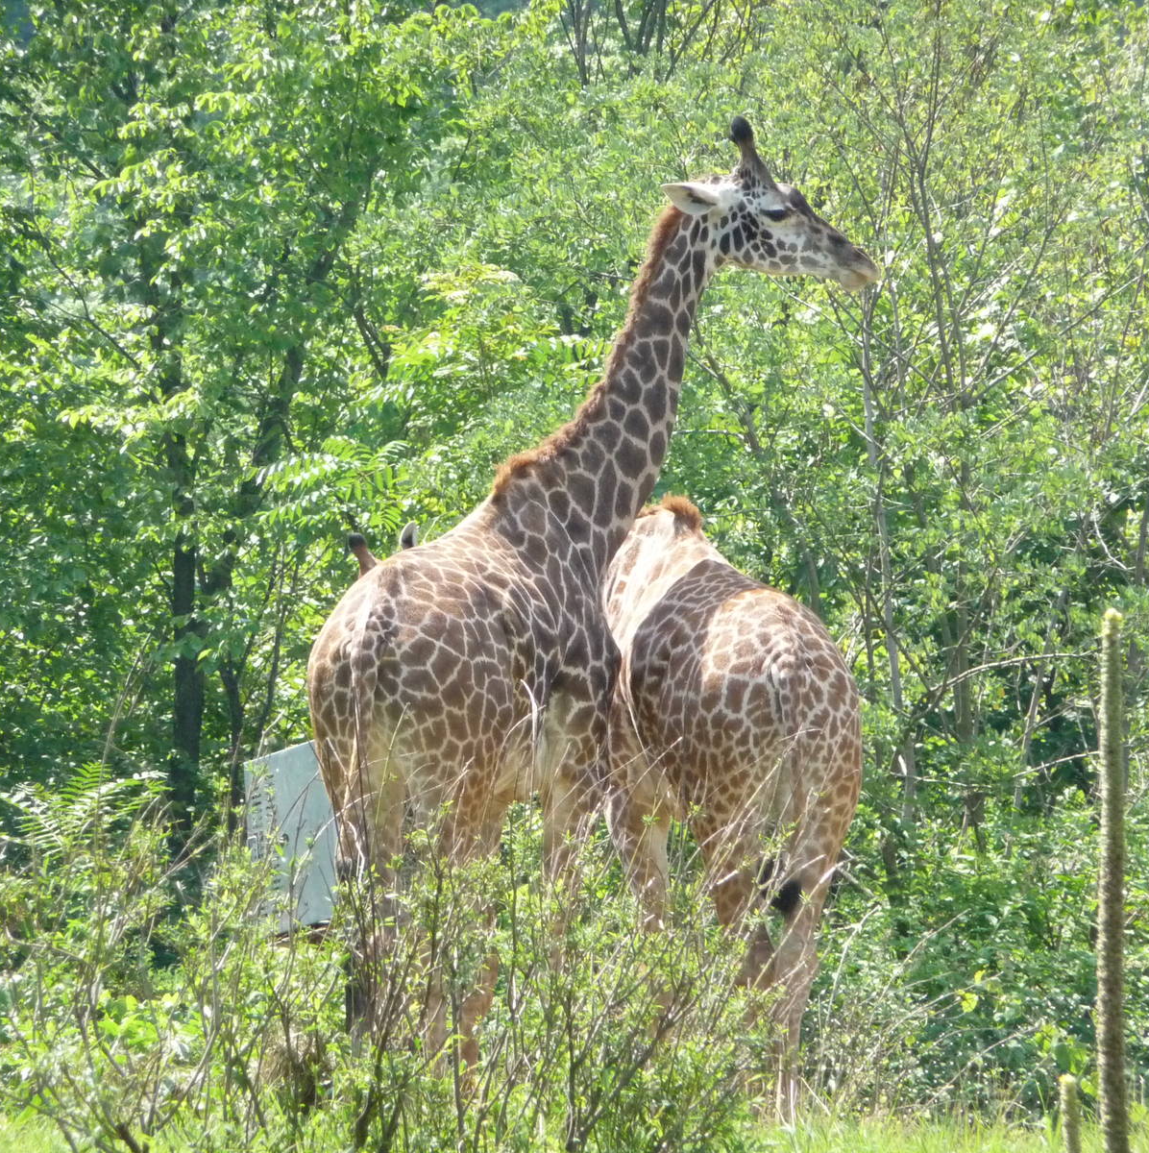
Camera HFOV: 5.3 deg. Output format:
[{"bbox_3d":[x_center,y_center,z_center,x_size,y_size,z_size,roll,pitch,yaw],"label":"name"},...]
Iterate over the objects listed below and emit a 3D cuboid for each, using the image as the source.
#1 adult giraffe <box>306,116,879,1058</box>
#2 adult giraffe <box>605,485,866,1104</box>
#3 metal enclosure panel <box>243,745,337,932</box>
[{"bbox_3d":[0.057,0.089,47.300,2.250,3.680,0.850,0,0,-42],"label":"adult giraffe"},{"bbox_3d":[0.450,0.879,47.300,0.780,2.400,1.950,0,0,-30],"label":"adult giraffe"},{"bbox_3d":[-1.070,1.050,50.000,0.550,0.760,0.060,0,0,18],"label":"metal enclosure panel"}]

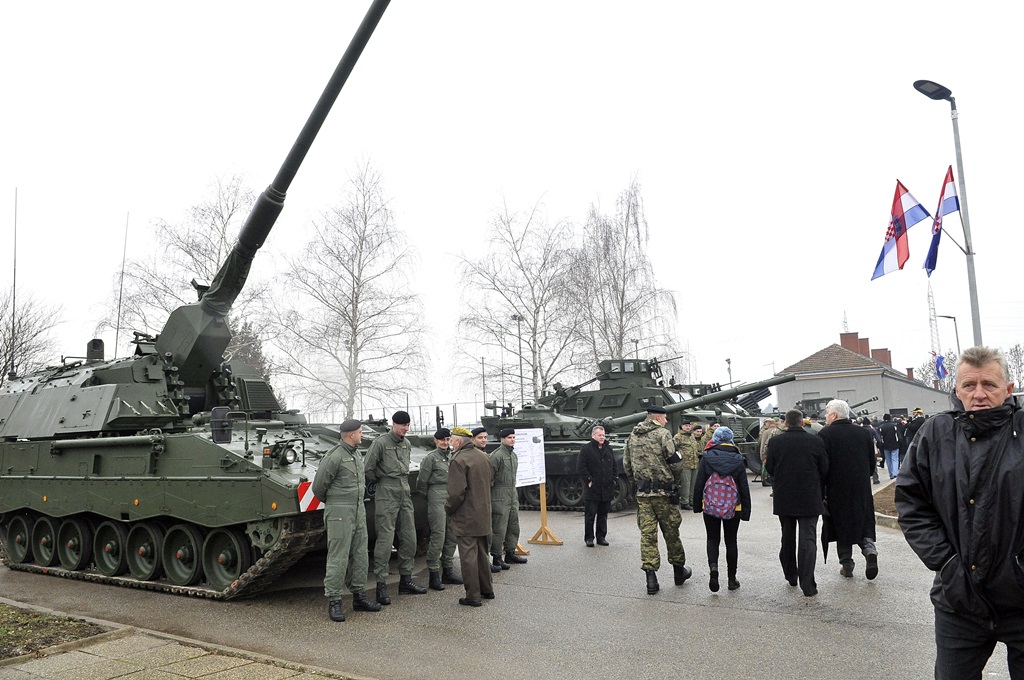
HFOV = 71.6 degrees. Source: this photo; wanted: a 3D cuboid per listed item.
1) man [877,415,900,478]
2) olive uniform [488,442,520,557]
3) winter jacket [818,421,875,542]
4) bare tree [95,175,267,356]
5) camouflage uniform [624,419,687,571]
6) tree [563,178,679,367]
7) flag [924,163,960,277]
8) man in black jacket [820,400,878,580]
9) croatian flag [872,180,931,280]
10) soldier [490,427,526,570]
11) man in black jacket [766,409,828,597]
[{"bbox_3d":[10.246,2.859,19.276,0.540,1.757,0.420,-5,-7,25],"label":"man"},{"bbox_3d":[-0.110,2.093,9.179,0.340,1.493,0.520,-6,-7,30],"label":"olive uniform"},{"bbox_3d":[3.589,1.518,7.620,0.550,1.300,0.400,-5,-8,22],"label":"winter jacket"},{"bbox_3d":[-12.910,-0.636,28.532,6.800,12.680,6.800,-2,-7,0],"label":"bare tree"},{"bbox_3d":[1.482,1.570,7.332,0.560,1.578,0.370,-6,-7,27],"label":"camouflage uniform"},{"bbox_3d":[5.573,-1.567,35.821,6.000,13.800,6.000,-2,-6,0],"label":"tree"},{"bbox_3d":[6.357,-1.752,10.500,0.320,1.620,0.550,-8,-10,41],"label":"flag"},{"bbox_3d":[3.637,1.632,7.741,0.600,1.840,0.500,-5,-8,19],"label":"man in black jacket"},{"bbox_3d":[7.514,-2.112,13.700,1.000,1.900,0.500,-6,-8,24],"label":"croatian flag"},{"bbox_3d":[-0.060,1.999,9.213,0.340,1.770,0.480,-9,-10,41],"label":"soldier"},{"bbox_3d":[2.779,1.549,6.994,0.530,1.790,0.440,-5,-8,21],"label":"man in black jacket"}]

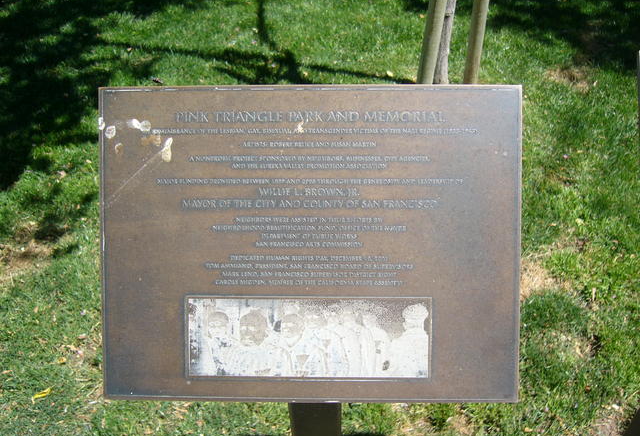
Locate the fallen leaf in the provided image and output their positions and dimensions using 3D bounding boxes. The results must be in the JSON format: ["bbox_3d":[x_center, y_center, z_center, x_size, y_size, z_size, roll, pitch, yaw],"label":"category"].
[{"bbox_3d":[-0.787,0.501,1.835,0.020,0.012,0.062,29,48,31],"label":"fallen leaf"}]

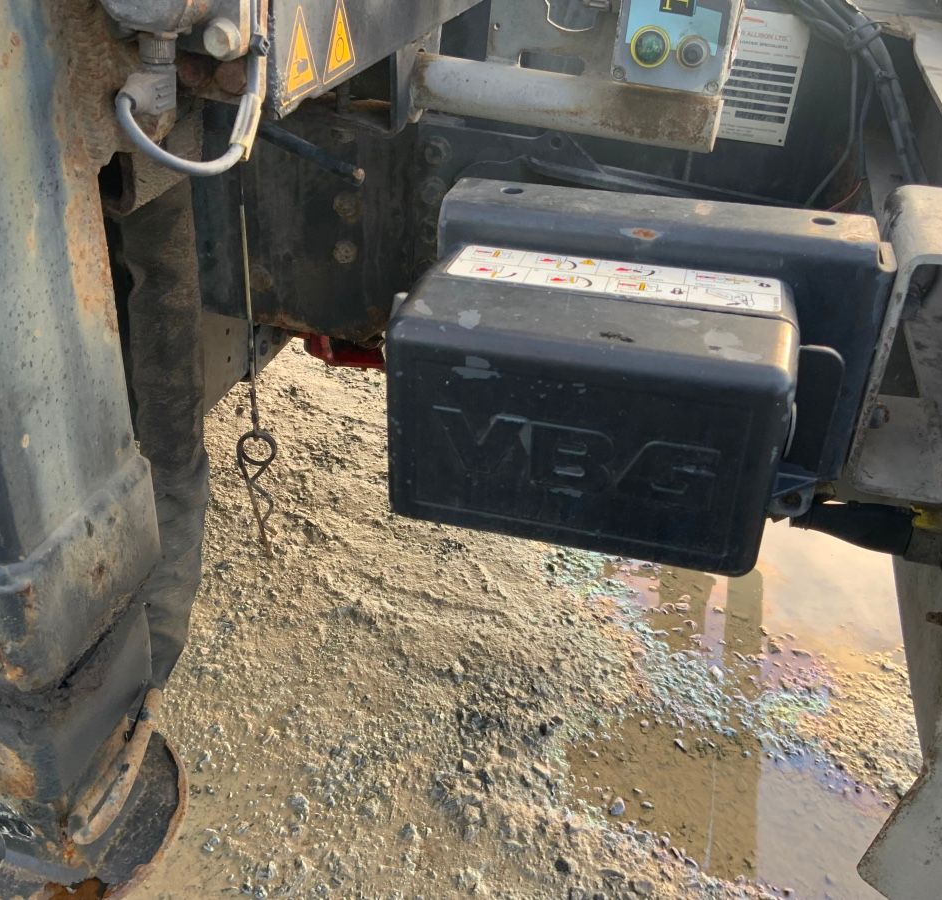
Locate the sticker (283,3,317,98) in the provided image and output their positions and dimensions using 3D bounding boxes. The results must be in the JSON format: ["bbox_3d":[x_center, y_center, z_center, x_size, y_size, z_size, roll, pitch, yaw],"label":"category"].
[{"bbox_3d":[-0.105,-0.246,0.620,0.002,0.053,0.060,8,30,12],"label":"sticker"}]

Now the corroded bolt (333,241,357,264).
[{"bbox_3d":[-0.133,-0.208,1.064,0.026,0.026,0.015,9,30,13],"label":"corroded bolt"}]

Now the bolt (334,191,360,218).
[{"bbox_3d":[-0.129,-0.253,1.040,0.026,0.026,0.015,9,30,13],"label":"bolt"}]

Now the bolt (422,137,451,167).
[{"bbox_3d":[-0.042,-0.361,1.215,0.034,0.034,0.019,9,30,13],"label":"bolt"}]

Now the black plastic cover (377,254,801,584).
[{"bbox_3d":[0.103,-0.046,0.819,0.285,0.162,0.205,9,30,13],"label":"black plastic cover"}]

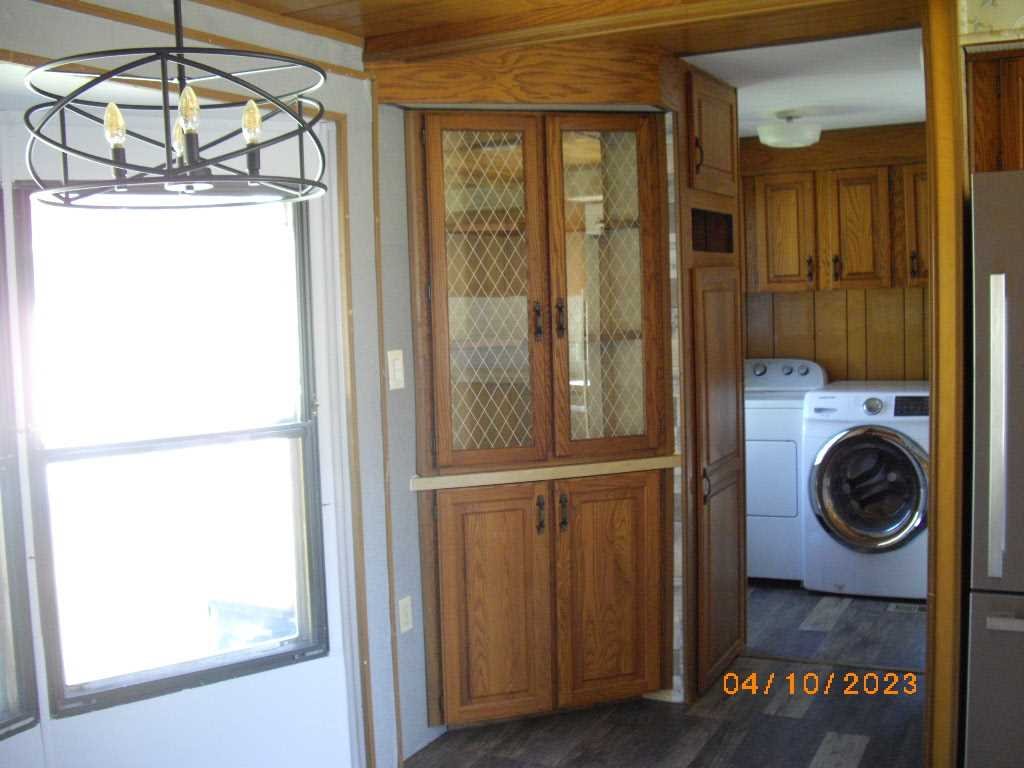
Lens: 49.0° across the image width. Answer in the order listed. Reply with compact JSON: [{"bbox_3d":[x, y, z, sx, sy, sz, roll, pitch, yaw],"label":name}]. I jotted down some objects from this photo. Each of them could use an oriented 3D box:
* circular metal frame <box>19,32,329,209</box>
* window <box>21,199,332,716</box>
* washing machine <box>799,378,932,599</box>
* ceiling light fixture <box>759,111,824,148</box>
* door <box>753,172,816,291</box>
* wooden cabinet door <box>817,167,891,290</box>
[{"bbox_3d":[-0.576,-0.429,1.966,0.500,0.201,0.500,-2,6,0],"label":"circular metal frame"},{"bbox_3d":[-0.915,0.148,3.131,0.792,1.409,0.080,-5,7,-32],"label":"window"},{"bbox_3d":[1.864,0.494,5.534,0.686,0.984,0.780,1,6,27],"label":"washing machine"},{"bbox_3d":[1.302,-1.182,5.282,0.305,0.170,0.305,1,6,27],"label":"ceiling light fixture"},{"bbox_3d":[1.425,-0.785,5.843,0.302,0.603,0.035,1,6,27],"label":"door"},{"bbox_3d":[1.741,-0.785,5.682,0.322,0.599,0.035,1,6,27],"label":"wooden cabinet door"}]

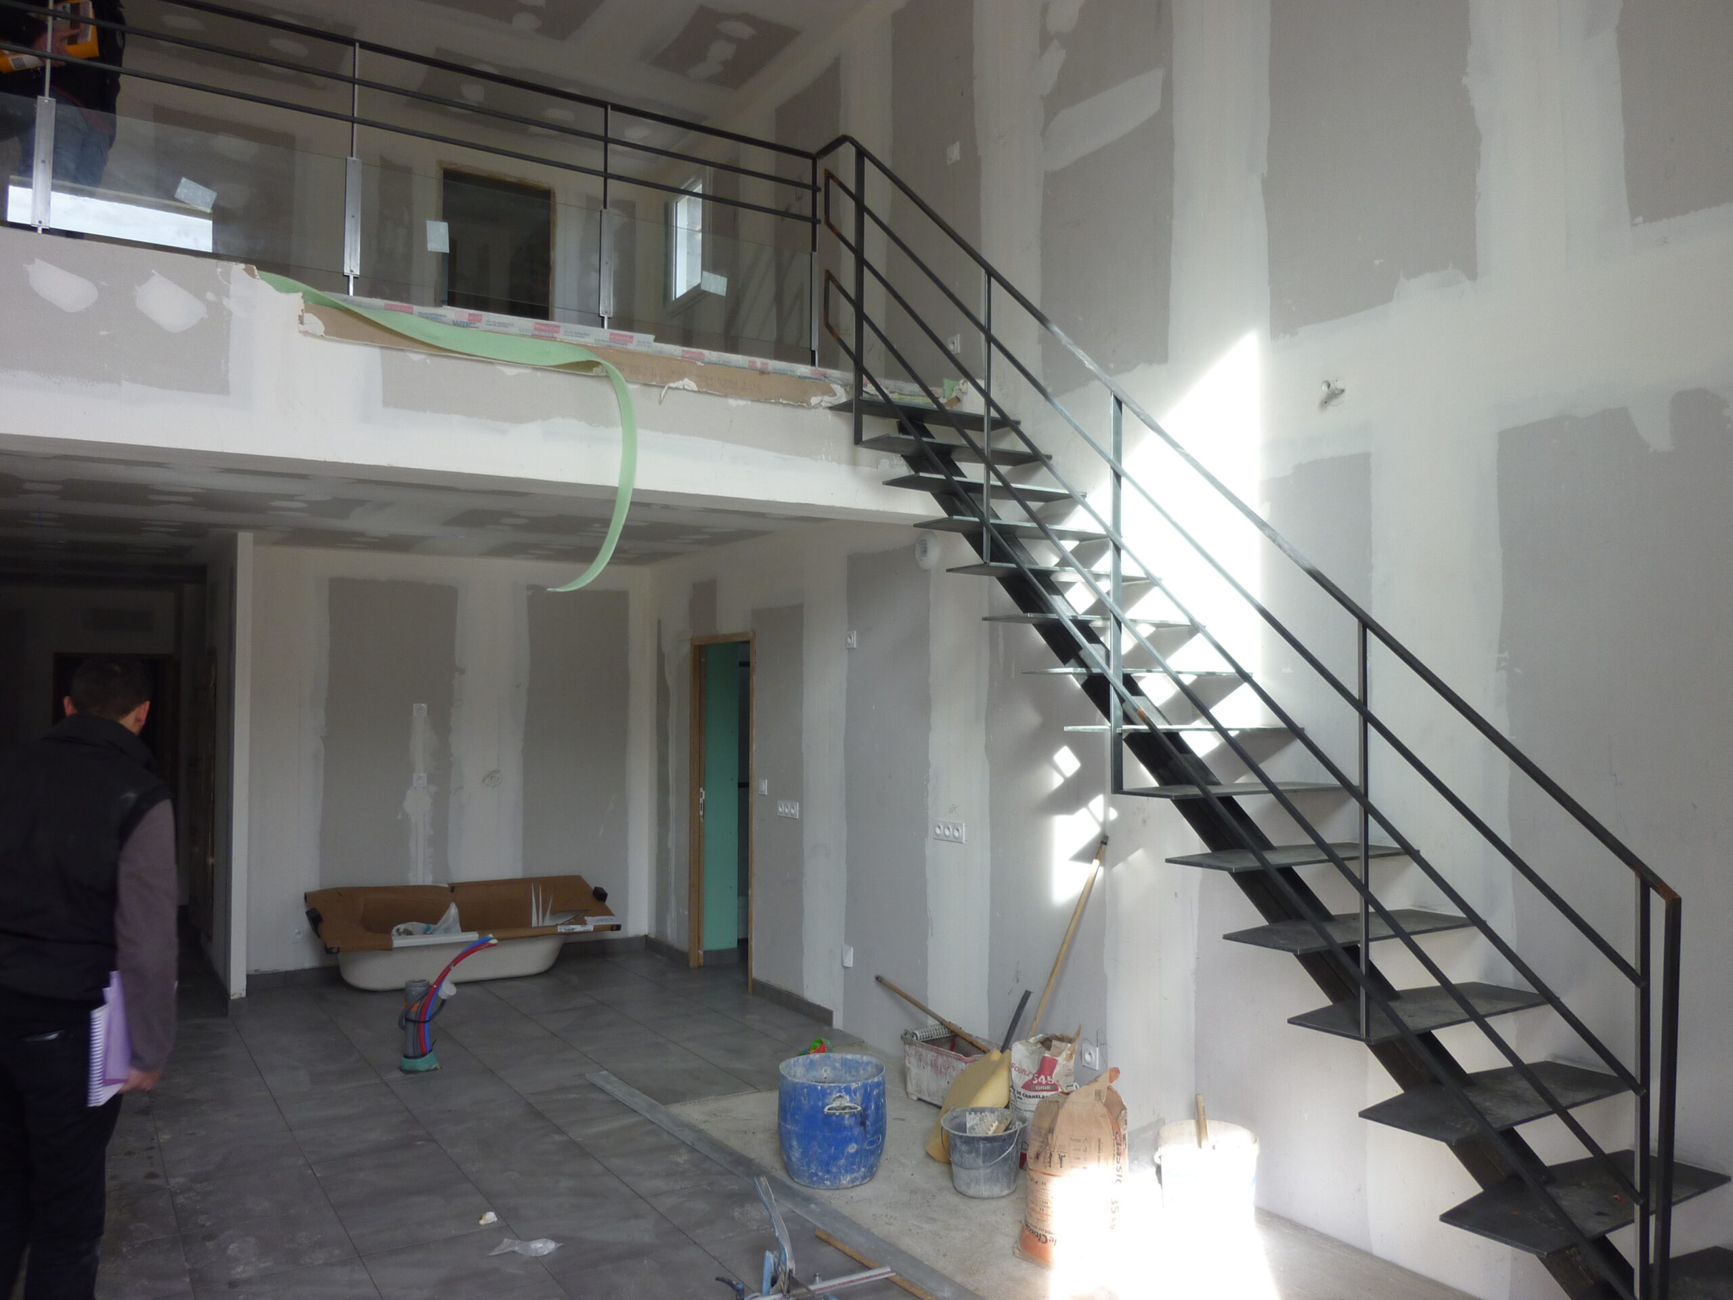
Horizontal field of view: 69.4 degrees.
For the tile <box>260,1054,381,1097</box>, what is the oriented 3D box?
[{"bbox_3d":[-2.437,1.933,5.627,0.450,0.012,0.450,2,-3,-32],"label":"tile"}]

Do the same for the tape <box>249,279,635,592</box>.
[{"bbox_3d":[-1.440,-0.743,4.407,1.300,1.020,0.200,2,-3,-29],"label":"tape"}]

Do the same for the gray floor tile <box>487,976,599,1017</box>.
[{"bbox_3d":[-1.806,2.009,7.161,0.450,0.012,0.450,2,-3,-32],"label":"gray floor tile"}]

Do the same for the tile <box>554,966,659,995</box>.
[{"bbox_3d":[-1.637,2.038,7.738,0.450,0.012,0.450,2,-3,-32],"label":"tile"}]

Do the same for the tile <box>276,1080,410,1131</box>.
[{"bbox_3d":[-2.193,1.909,5.237,0.450,0.012,0.450,2,-3,-33],"label":"tile"}]

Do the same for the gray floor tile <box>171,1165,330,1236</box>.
[{"bbox_3d":[-2.087,1.860,4.238,0.450,0.012,0.450,2,-3,-33],"label":"gray floor tile"}]

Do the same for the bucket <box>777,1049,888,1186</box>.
[{"bbox_3d":[-0.120,1.703,4.525,0.390,0.373,0.390,1,-3,-1],"label":"bucket"}]

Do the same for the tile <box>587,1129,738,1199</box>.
[{"bbox_3d":[-0.705,1.887,4.586,0.450,0.012,0.450,2,-3,-32],"label":"tile"}]

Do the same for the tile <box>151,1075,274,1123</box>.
[{"bbox_3d":[-2.819,1.920,5.385,0.450,0.012,0.450,2,-3,-32],"label":"tile"}]

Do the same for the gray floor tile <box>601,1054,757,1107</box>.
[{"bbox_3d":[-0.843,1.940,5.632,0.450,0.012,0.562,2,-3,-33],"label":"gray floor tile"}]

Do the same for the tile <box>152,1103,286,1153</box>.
[{"bbox_3d":[-2.572,1.894,4.995,0.450,0.012,0.450,2,-3,-33],"label":"tile"}]

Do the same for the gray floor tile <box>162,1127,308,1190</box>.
[{"bbox_3d":[-2.329,1.877,4.617,0.450,0.012,0.450,2,-3,-33],"label":"gray floor tile"}]

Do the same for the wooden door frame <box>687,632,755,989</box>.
[{"bbox_3d":[-0.859,0.972,7.780,0.100,2.120,0.900,2,-3,-32],"label":"wooden door frame"}]

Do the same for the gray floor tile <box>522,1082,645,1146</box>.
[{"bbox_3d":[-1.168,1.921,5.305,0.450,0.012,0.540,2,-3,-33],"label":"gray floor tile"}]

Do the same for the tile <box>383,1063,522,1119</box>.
[{"bbox_3d":[-1.807,1.924,5.470,0.450,0.012,0.518,2,-3,-33],"label":"tile"}]

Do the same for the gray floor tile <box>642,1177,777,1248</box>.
[{"bbox_3d":[-0.465,1.871,4.207,0.450,0.012,0.450,2,-3,-33],"label":"gray floor tile"}]

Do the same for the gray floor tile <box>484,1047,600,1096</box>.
[{"bbox_3d":[-1.432,1.941,5.730,0.450,0.012,0.450,2,-3,-32],"label":"gray floor tile"}]

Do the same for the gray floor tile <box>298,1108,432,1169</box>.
[{"bbox_3d":[-1.953,1.897,4.865,0.450,0.012,0.450,2,-3,-32],"label":"gray floor tile"}]

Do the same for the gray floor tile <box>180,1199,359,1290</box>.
[{"bbox_3d":[-1.850,1.849,3.861,0.450,0.012,0.450,2,-3,-32],"label":"gray floor tile"}]

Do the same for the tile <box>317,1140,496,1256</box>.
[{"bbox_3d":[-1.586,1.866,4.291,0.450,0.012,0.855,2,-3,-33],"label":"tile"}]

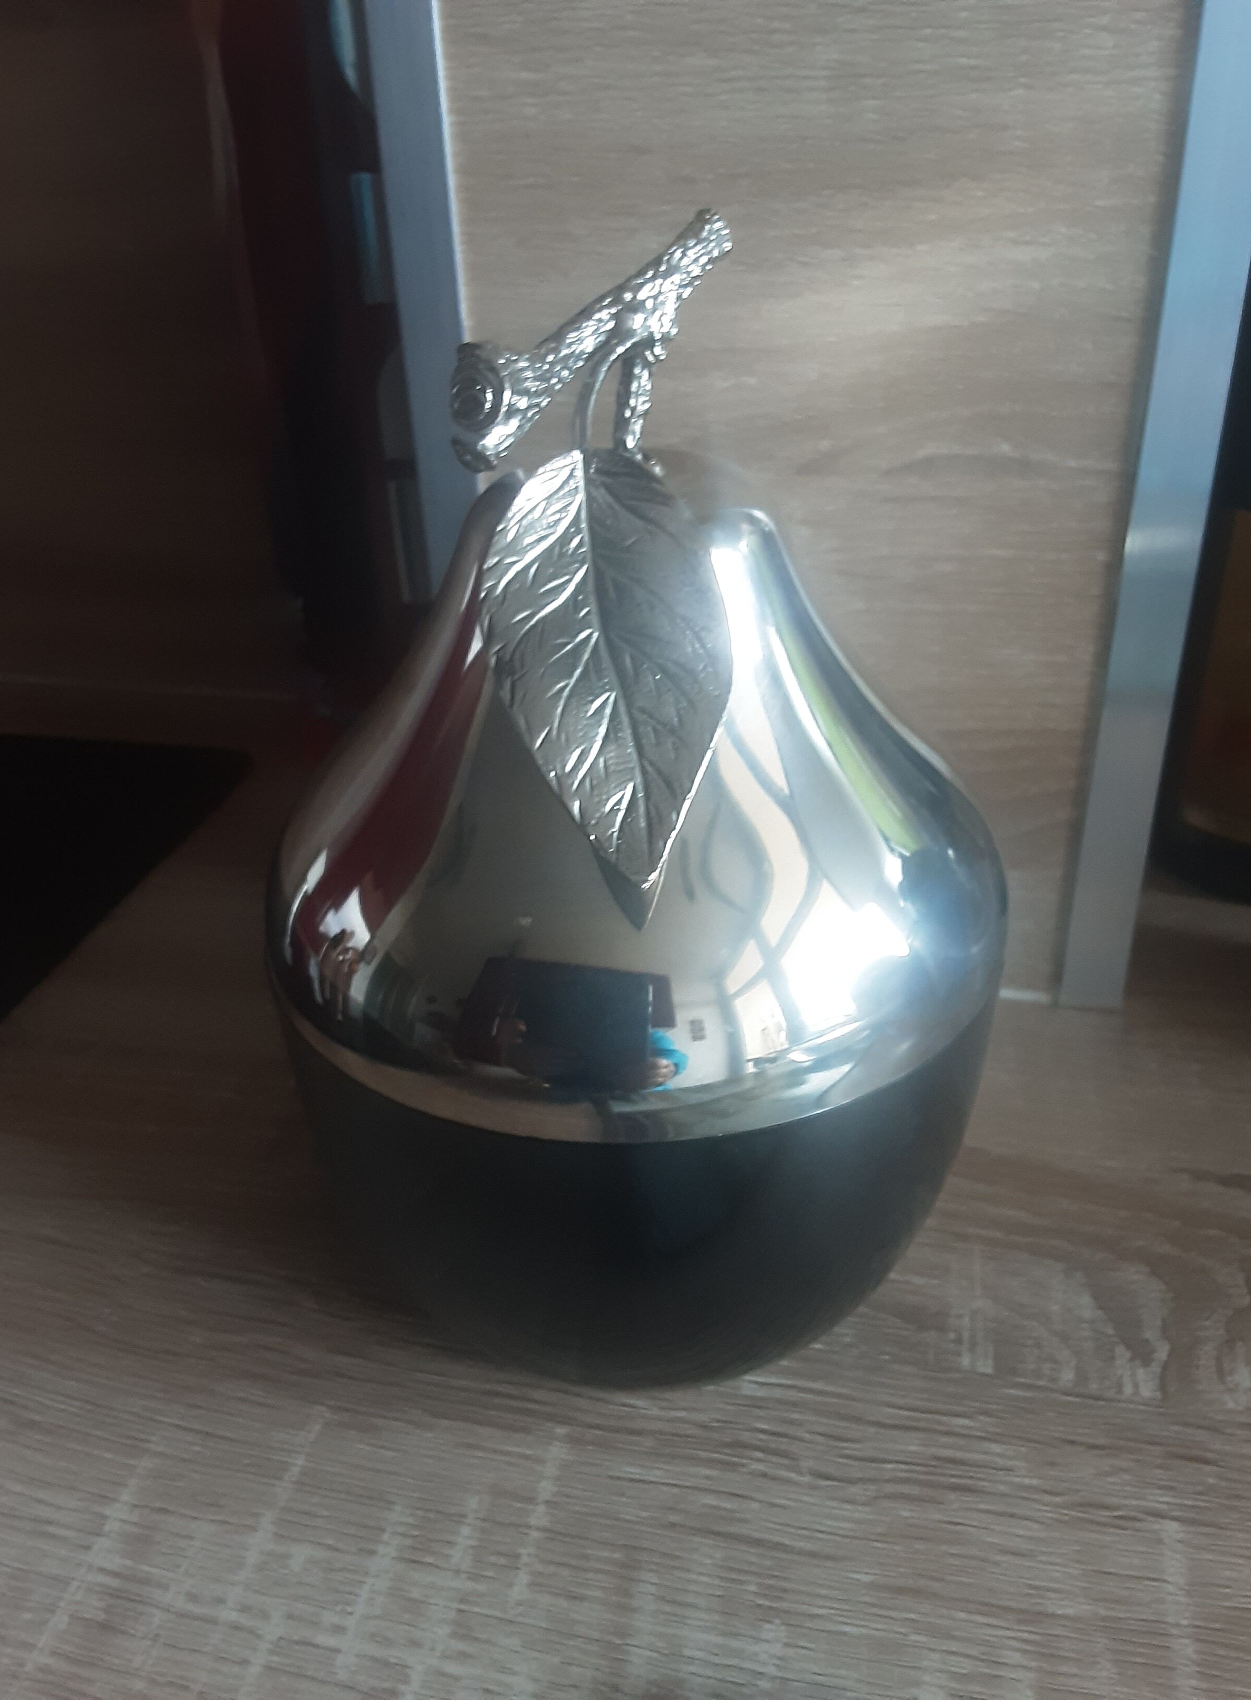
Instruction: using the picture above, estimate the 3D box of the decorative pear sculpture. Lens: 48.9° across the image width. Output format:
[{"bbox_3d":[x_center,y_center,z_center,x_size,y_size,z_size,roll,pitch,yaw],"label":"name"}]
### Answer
[{"bbox_3d":[0.001,-0.009,0.284,0.154,0.223,0.154,0,30,5],"label":"decorative pear sculpture"}]

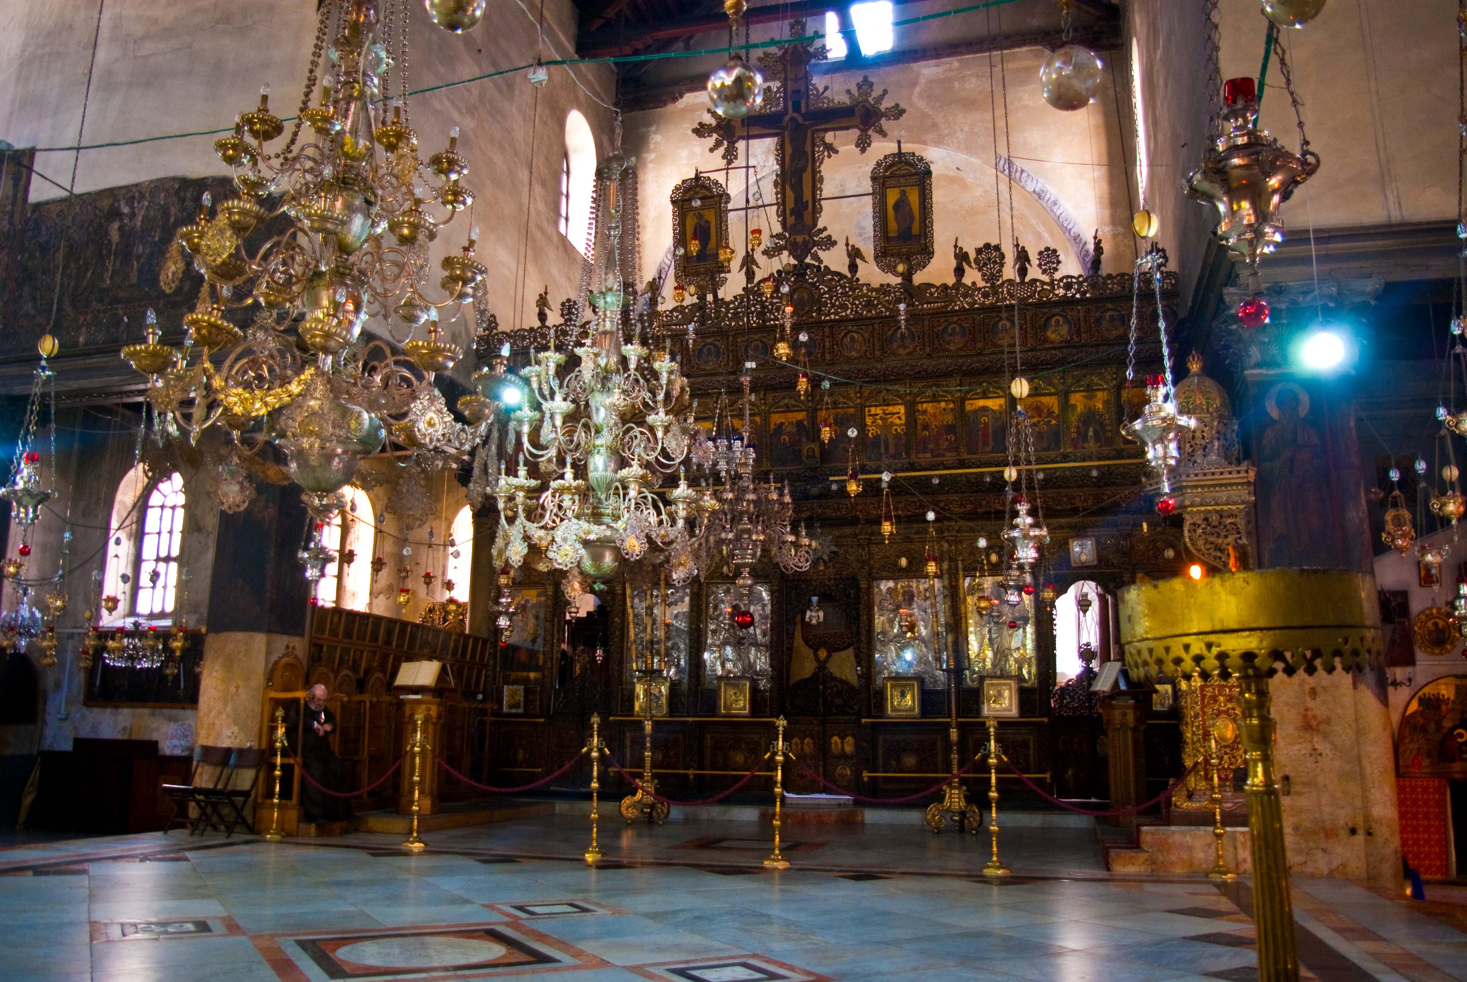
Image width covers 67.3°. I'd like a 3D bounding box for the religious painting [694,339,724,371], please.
[{"bbox_3d":[-0.319,-1.800,14.608,0.385,0.385,0.050,-3,-13,16],"label":"religious painting"}]

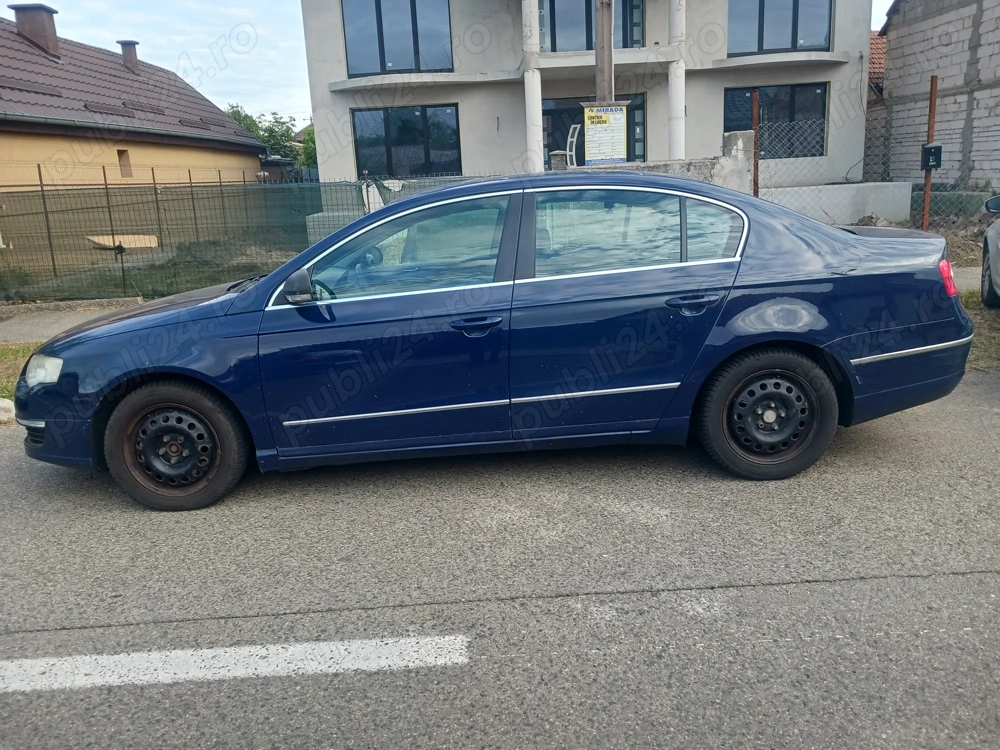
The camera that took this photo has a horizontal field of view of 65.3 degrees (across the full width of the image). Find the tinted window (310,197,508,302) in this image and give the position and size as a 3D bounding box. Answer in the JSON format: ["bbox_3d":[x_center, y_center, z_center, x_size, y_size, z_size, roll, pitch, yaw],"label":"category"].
[{"bbox_3d":[-0.387,-0.566,3.477,0.900,0.455,0.050,-3,-14,0],"label":"tinted window"}]

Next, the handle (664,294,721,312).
[{"bbox_3d":[0.831,-0.310,3.381,0.240,0.080,0.055,-5,12,0],"label":"handle"}]

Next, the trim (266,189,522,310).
[{"bbox_3d":[-0.462,-0.564,3.476,1.165,0.510,0.075,-3,-14,0],"label":"trim"}]

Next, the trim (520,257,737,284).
[{"bbox_3d":[0.558,-0.460,3.412,0.990,0.026,0.030,-6,12,1],"label":"trim"}]

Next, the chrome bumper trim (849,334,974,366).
[{"bbox_3d":[1.886,-0.115,3.528,0.670,0.045,0.140,-8,12,-9],"label":"chrome bumper trim"}]

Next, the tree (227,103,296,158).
[{"bbox_3d":[-11.660,-10.360,38.680,4.200,5.900,4.000,-2,13,0],"label":"tree"}]

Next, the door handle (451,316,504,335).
[{"bbox_3d":[-0.101,-0.211,3.392,0.232,0.080,0.055,-6,12,1],"label":"door handle"}]

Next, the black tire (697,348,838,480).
[{"bbox_3d":[1.224,0.172,3.613,0.622,0.620,0.205,-3,12,0],"label":"black tire"}]

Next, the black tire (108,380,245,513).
[{"bbox_3d":[-1.481,0.319,3.614,0.622,0.620,0.205,-3,12,0],"label":"black tire"}]

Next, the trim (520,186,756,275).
[{"bbox_3d":[0.594,-0.654,3.469,1.020,0.410,0.080,-3,-14,0],"label":"trim"}]

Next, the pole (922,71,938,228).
[{"bbox_3d":[6.405,-3.177,11.665,0.095,2.450,0.095,-3,12,0],"label":"pole"}]

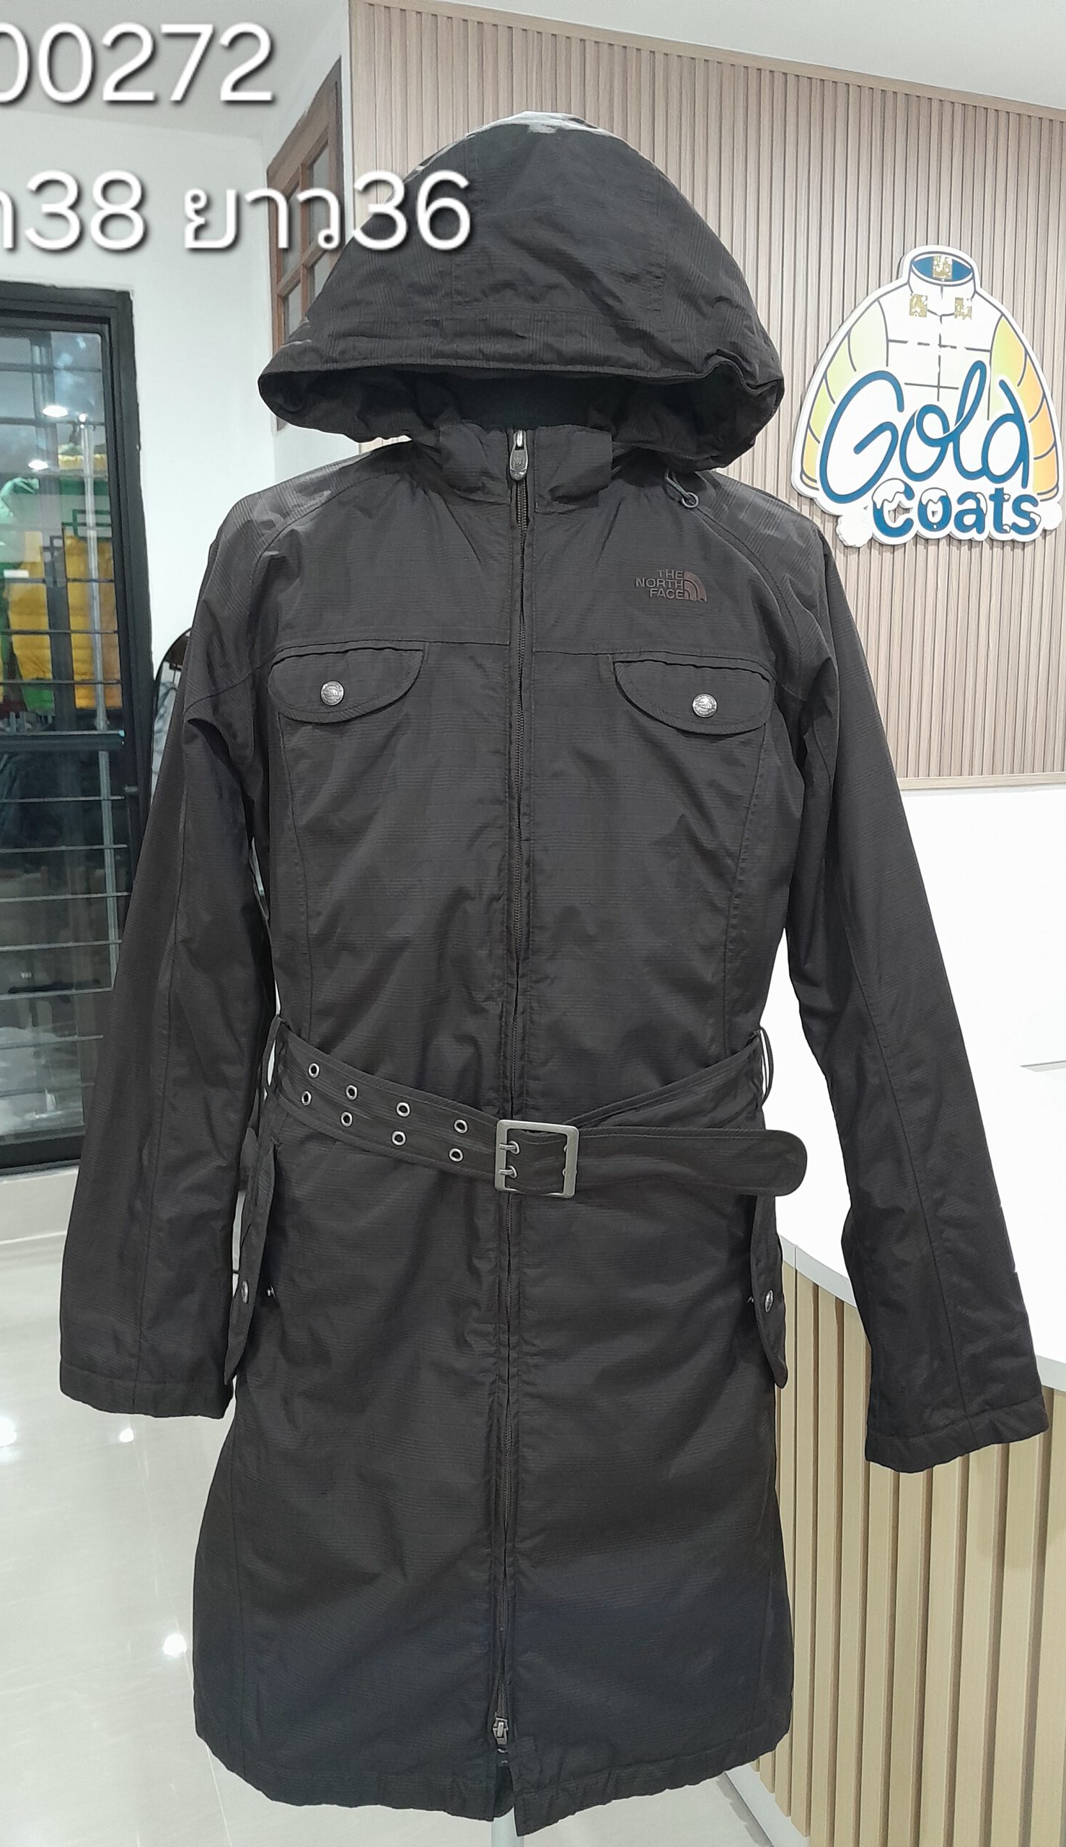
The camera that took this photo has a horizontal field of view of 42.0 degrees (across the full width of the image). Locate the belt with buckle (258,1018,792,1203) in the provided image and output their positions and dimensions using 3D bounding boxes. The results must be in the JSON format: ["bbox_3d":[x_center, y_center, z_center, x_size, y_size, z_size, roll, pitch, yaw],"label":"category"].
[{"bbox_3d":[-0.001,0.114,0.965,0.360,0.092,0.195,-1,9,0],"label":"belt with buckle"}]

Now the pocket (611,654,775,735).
[{"bbox_3d":[0.099,-0.141,0.854,0.103,0.049,0.024,-2,10,-18],"label":"pocket"}]

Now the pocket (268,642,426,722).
[{"bbox_3d":[-0.113,-0.148,0.852,0.103,0.049,0.024,4,10,18],"label":"pocket"}]

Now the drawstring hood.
[{"bbox_3d":[-0.003,-0.405,0.912,0.335,0.240,0.250,-1,9,-5],"label":"drawstring hood"}]

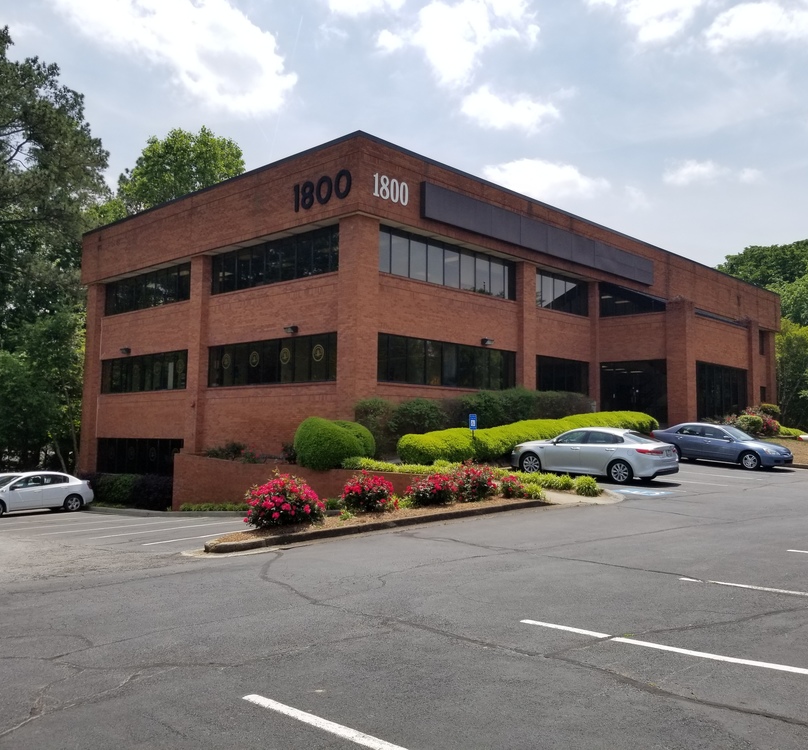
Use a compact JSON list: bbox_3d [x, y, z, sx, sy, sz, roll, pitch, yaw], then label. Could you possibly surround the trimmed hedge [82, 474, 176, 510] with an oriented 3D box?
[{"bbox_3d":[-10.092,4.291,27.819,6.600,1.300,1.350,-3,-5,43],"label":"trimmed hedge"}]

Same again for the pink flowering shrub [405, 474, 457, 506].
[{"bbox_3d":[0.480,2.117,14.062,0.920,0.580,0.950,1,-4,0],"label":"pink flowering shrub"}]

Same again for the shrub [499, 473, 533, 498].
[{"bbox_3d":[2.276,2.262,15.333,0.700,0.460,0.720,1,-4,0],"label":"shrub"}]

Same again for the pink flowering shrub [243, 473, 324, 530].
[{"bbox_3d":[-1.818,1.878,11.474,1.160,0.780,1.200,1,-4,0],"label":"pink flowering shrub"}]

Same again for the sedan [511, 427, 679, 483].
[{"bbox_3d":[5.410,2.260,21.680,4.855,1.465,1.860,-1,-4,43],"label":"sedan"}]

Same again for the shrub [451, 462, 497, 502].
[{"bbox_3d":[1.374,2.091,14.835,0.860,0.730,0.890,1,-4,0],"label":"shrub"}]

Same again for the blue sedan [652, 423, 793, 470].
[{"bbox_3d":[11.360,2.510,27.050,4.820,1.450,1.815,1,-2,45],"label":"blue sedan"}]

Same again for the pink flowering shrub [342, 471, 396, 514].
[{"bbox_3d":[-0.599,2.011,13.140,0.960,0.680,0.990,1,-4,0],"label":"pink flowering shrub"}]

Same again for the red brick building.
[{"bbox_3d":[5.912,-0.150,44.209,23.000,12.500,40.300,-3,-5,43],"label":"red brick building"}]

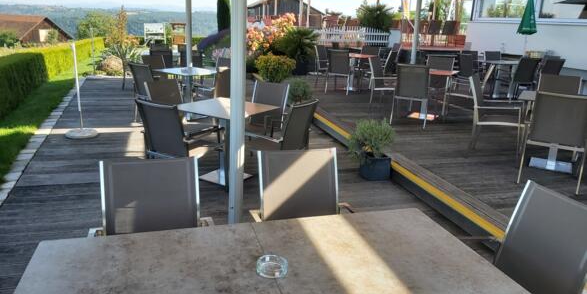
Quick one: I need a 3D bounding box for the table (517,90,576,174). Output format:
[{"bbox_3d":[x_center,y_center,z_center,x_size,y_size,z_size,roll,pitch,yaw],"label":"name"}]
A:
[{"bbox_3d":[2.864,-0.159,4.784,0.800,0.740,0.800,11,18,27],"label":"table"}]

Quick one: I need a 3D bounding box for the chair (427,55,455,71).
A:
[{"bbox_3d":[2.398,-1.050,7.466,0.560,0.880,0.660,11,19,24],"label":"chair"}]

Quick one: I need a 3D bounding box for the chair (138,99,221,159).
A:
[{"bbox_3d":[-1.049,-0.047,4.165,0.560,0.880,0.660,11,19,25],"label":"chair"}]

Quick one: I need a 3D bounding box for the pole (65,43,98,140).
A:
[{"bbox_3d":[-2.746,-0.713,5.576,0.420,1.160,0.420,-3,18,-18],"label":"pole"}]

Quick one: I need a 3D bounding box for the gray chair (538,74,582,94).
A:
[{"bbox_3d":[3.248,-0.366,5.369,0.560,0.880,0.660,10,18,22],"label":"gray chair"}]

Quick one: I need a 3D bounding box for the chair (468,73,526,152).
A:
[{"bbox_3d":[2.474,-0.412,5.382,0.660,0.880,0.560,12,19,28],"label":"chair"}]

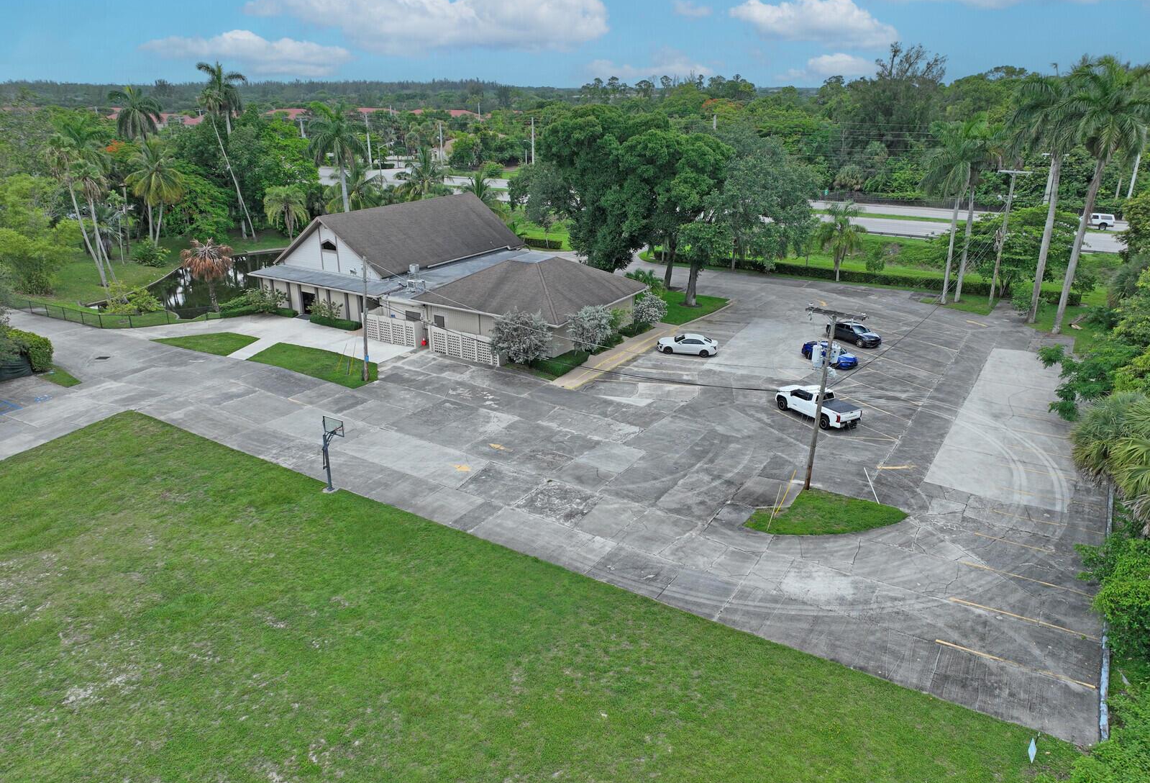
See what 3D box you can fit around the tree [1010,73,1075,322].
[{"bbox_3d":[39.300,-15.812,67.187,6.200,20.700,6.000,12,24,28],"label":"tree"}]

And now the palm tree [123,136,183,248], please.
[{"bbox_3d":[-54.000,-25.414,102.487,7.300,13.400,7.000,-10,23,-25],"label":"palm tree"}]

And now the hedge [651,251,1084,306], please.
[{"bbox_3d":[29.387,-12.519,85.929,44.300,1.150,1.300,11,24,27],"label":"hedge"}]

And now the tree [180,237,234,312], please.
[{"bbox_3d":[-35.510,-10.977,77.392,5.100,6.900,5.100,0,21,0],"label":"tree"}]

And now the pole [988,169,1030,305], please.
[{"bbox_3d":[40.456,-14.393,75.423,2.800,12.855,0.800,10,23,24],"label":"pole"}]

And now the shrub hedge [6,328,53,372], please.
[{"bbox_3d":[-44.539,-3.349,64.126,5.400,2.150,1.800,11,23,26],"label":"shrub hedge"}]

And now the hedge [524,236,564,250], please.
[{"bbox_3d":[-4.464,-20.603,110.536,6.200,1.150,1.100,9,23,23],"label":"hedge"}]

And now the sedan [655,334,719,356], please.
[{"bbox_3d":[8.820,-3.675,62.431,4.760,1.430,1.840,6,22,15],"label":"sedan"}]

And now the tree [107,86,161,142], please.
[{"bbox_3d":[-57.206,-29.175,103.494,7.000,19.605,7.000,-11,24,-26],"label":"tree"}]

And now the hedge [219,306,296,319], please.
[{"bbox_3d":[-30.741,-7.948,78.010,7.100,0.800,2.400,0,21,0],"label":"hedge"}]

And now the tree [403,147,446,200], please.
[{"bbox_3d":[-20.900,-27.401,112.276,7.200,12.600,7.200,0,21,0],"label":"tree"}]

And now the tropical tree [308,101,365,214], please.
[{"bbox_3d":[-29.934,-27.784,102.475,7.000,17.920,7.000,-6,22,-15],"label":"tropical tree"}]

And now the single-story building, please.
[{"bbox_3d":[-10.321,-12.999,77.192,34.900,8.650,24.300,12,24,29],"label":"single-story building"}]

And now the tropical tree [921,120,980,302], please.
[{"bbox_3d":[35.495,-16.627,75.300,5.600,17.080,5.600,10,23,23],"label":"tropical tree"}]

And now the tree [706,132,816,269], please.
[{"bbox_3d":[20.434,-20.790,89.547,11.800,14.500,11.000,5,22,12],"label":"tree"}]

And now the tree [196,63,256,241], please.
[{"bbox_3d":[-45.600,-31.179,105.099,6.700,22.300,6.500,-8,23,-21],"label":"tree"}]

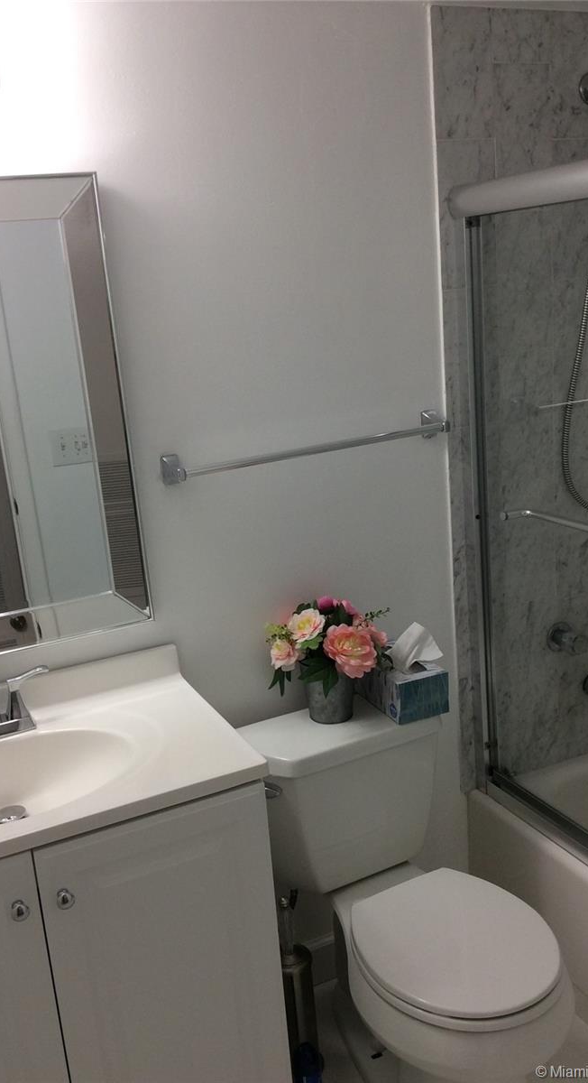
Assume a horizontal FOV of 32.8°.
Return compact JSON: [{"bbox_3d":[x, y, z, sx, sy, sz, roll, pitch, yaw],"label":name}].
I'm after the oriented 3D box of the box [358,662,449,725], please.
[{"bbox_3d":[0.222,0.304,2.179,0.118,0.089,0.228,-11,16,-23],"label":"box"}]

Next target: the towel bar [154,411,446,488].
[{"bbox_3d":[0.047,-0.192,2.069,0.645,0.060,0.075,-11,16,-23],"label":"towel bar"}]

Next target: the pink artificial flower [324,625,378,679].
[{"bbox_3d":[0.115,0.227,2.052,0.110,0.105,0.075,-6,15,-4],"label":"pink artificial flower"}]

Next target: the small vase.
[{"bbox_3d":[0.076,0.323,2.131,0.100,0.102,0.100,-5,15,1],"label":"small vase"}]

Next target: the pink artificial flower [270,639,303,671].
[{"bbox_3d":[-0.016,0.232,2.034,0.068,0.066,0.060,-2,15,13],"label":"pink artificial flower"}]

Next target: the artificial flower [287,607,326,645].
[{"bbox_3d":[0.025,0.172,2.040,0.076,0.068,0.060,-4,15,3],"label":"artificial flower"}]

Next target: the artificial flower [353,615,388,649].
[{"bbox_3d":[0.162,0.191,2.128,0.060,0.070,0.074,7,19,38],"label":"artificial flower"}]

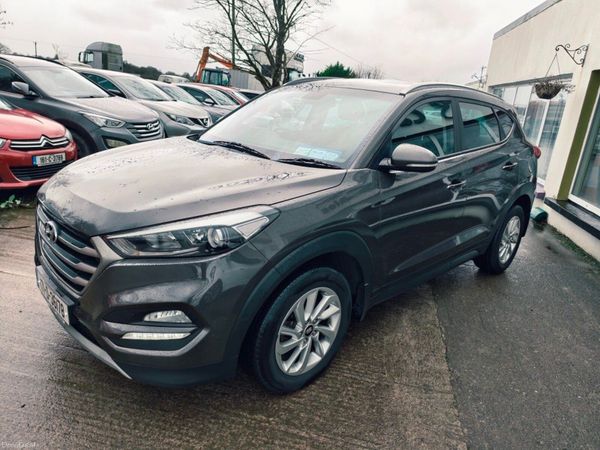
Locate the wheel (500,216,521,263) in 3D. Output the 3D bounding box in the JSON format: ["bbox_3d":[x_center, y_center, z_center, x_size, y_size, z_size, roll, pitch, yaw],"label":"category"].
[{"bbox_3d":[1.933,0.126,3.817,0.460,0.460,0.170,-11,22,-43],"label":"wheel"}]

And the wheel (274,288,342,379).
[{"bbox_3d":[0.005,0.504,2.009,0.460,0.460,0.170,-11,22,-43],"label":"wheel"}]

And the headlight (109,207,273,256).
[{"bbox_3d":[-0.413,0.031,1.610,0.610,0.220,0.390,-11,22,-43],"label":"headlight"}]

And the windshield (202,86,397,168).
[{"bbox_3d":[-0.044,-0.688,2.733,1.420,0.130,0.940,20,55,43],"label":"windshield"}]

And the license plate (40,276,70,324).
[{"bbox_3d":[-1.211,0.333,1.949,0.020,0.111,0.520,-11,22,-43],"label":"license plate"}]

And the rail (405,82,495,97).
[{"bbox_3d":[1.227,-0.976,3.039,1.620,0.125,0.080,-11,22,-43],"label":"rail"}]

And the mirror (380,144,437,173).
[{"bbox_3d":[0.575,-0.353,2.101,0.190,0.165,0.230,-11,22,-43],"label":"mirror"}]

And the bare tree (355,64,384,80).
[{"bbox_3d":[4.898,-9.643,29.592,3.000,4.240,3.000,4,16,0],"label":"bare tree"}]

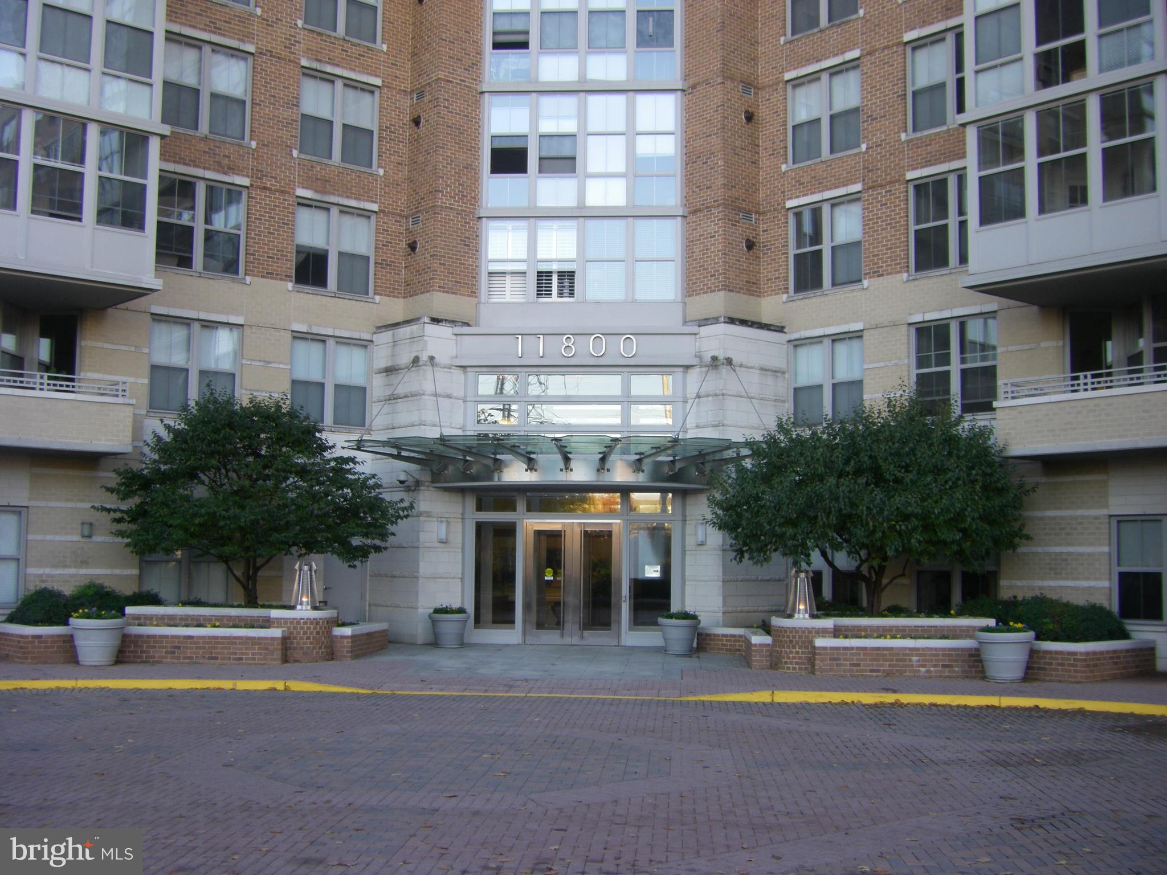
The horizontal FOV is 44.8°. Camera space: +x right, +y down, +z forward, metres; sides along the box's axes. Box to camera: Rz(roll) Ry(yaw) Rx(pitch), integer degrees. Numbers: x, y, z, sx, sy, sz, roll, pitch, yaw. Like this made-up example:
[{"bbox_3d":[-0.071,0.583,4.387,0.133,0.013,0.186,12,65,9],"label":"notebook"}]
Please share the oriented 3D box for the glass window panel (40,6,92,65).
[{"bbox_3d":[-8.473,-6.603,23.215,0.833,0.817,0.060,5,-7,-41],"label":"glass window panel"}]

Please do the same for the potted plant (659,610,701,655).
[{"bbox_3d":[1.727,3.491,25.424,0.760,0.755,0.760,0,-5,4],"label":"potted plant"}]

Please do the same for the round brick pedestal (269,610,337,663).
[{"bbox_3d":[-4.615,3.256,23.275,1.060,0.837,0.900,0,-5,4],"label":"round brick pedestal"}]

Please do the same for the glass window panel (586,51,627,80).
[{"bbox_3d":[0.498,-7.876,30.052,0.843,0.618,0.060,0,-5,4],"label":"glass window panel"}]

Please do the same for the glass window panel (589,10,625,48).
[{"bbox_3d":[0.495,-8.770,30.468,0.776,0.851,0.060,0,-5,4],"label":"glass window panel"}]

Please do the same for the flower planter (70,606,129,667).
[{"bbox_3d":[-7.510,3.065,21.978,0.885,0.903,0.885,0,-5,4],"label":"flower planter"}]

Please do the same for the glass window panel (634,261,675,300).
[{"bbox_3d":[1.513,-3.359,30.324,0.892,0.848,0.060,0,-5,4],"label":"glass window panel"}]

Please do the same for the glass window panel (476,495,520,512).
[{"bbox_3d":[-1.736,1.325,28.383,0.865,0.365,0.050,0,-5,4],"label":"glass window panel"}]

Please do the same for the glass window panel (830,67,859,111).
[{"bbox_3d":[5.220,-6.929,28.264,0.060,0.852,0.744,5,-7,-41],"label":"glass window panel"}]

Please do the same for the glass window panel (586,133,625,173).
[{"bbox_3d":[0.471,-5.999,29.860,0.808,0.846,0.060,0,-5,4],"label":"glass window panel"}]

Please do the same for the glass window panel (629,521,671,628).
[{"bbox_3d":[1.329,2.741,28.093,0.813,2.133,0.060,0,-5,4],"label":"glass window panel"}]

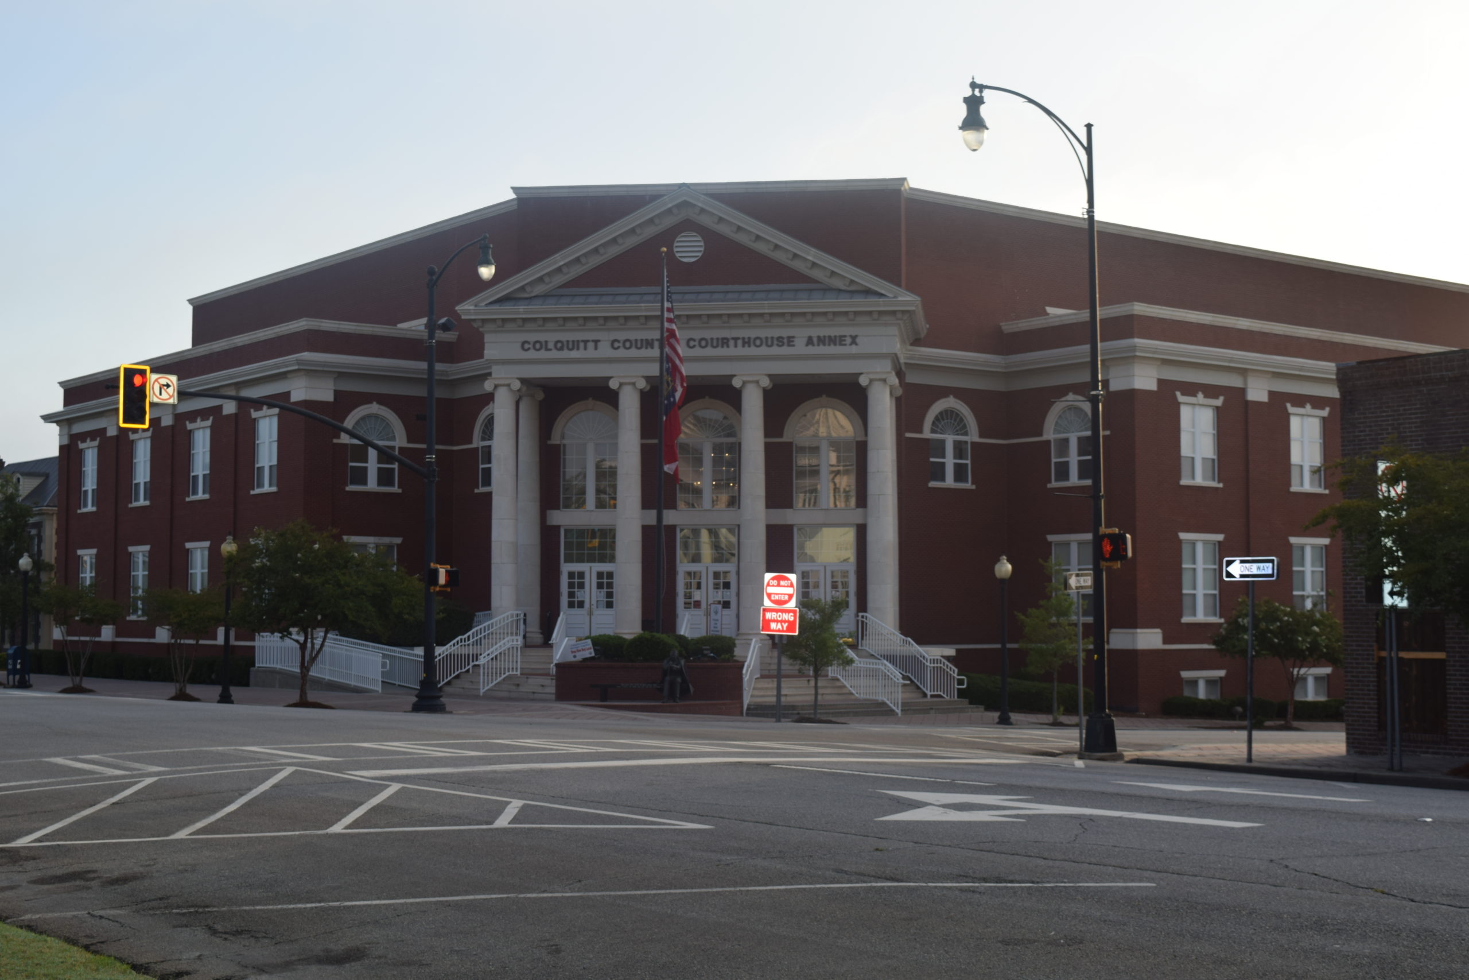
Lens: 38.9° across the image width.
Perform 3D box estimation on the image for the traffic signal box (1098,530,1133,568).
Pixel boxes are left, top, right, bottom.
[{"bbox_3d":[6.042,0.936,33.000,0.470,0.618,0.270,-3,-5,40],"label":"traffic signal box"}]

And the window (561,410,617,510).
[{"bbox_3d":[-4.569,-0.958,66.705,1.930,3.200,0.200,0,-4,8],"label":"window"}]

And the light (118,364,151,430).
[{"bbox_3d":[-12.251,-1.897,42.497,0.620,1.306,0.380,3,-4,-38],"label":"light"}]

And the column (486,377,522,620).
[{"bbox_3d":[-7.004,0.557,63.401,1.030,7.950,0.980,0,-4,8],"label":"column"}]

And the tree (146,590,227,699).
[{"bbox_3d":[-14.598,4.052,55.219,2.150,2.929,2.150,0,-4,7],"label":"tree"}]

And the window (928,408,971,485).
[{"bbox_3d":[6.293,-1.290,60.796,1.774,2.252,0.250,3,-4,-38],"label":"window"}]

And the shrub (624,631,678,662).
[{"bbox_3d":[-2.148,4.099,54.102,1.400,0.833,1.350,0,-4,7],"label":"shrub"}]

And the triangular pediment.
[{"bbox_3d":[-1.221,-6.413,56.603,12.561,3.444,1.600,-1,-4,7],"label":"triangular pediment"}]

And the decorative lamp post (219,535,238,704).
[{"bbox_3d":[-12.394,3.170,50.903,0.380,4.116,0.380,-1,-4,7],"label":"decorative lamp post"}]

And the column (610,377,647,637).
[{"bbox_3d":[-3.198,0.522,62.898,1.030,7.910,0.980,0,-4,8],"label":"column"}]

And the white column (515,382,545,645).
[{"bbox_3d":[-6.542,0.799,66.457,1.030,8.270,0.980,0,-4,8],"label":"white column"}]

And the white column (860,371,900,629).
[{"bbox_3d":[4.211,0.535,60.695,1.100,8.038,1.000,0,-4,7],"label":"white column"}]

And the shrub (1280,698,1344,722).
[{"bbox_3d":[18.484,6.979,66.300,2.200,0.800,1.100,3,-4,-37],"label":"shrub"}]

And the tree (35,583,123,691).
[{"bbox_3d":[-18.584,4.152,58.859,2.300,3.074,2.300,-1,-4,7],"label":"tree"}]

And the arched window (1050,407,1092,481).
[{"bbox_3d":[10.644,-1.403,65.201,0.200,2.466,1.860,3,-5,-38],"label":"arched window"}]

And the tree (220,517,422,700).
[{"bbox_3d":[-10.593,3.110,53.500,4.900,4.700,4.700,0,-4,8],"label":"tree"}]

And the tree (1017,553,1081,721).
[{"bbox_3d":[8.311,3.934,54.500,1.850,4.350,1.850,0,-4,8],"label":"tree"}]

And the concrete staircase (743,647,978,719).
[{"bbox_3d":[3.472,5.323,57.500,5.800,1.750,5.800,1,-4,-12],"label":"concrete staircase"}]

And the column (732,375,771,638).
[{"bbox_3d":[0.527,0.488,62.407,1.030,7.910,0.980,0,-4,8],"label":"column"}]

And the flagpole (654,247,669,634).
[{"bbox_3d":[-1.912,-0.996,54.612,0.200,10.837,0.200,0,-4,7],"label":"flagpole"}]

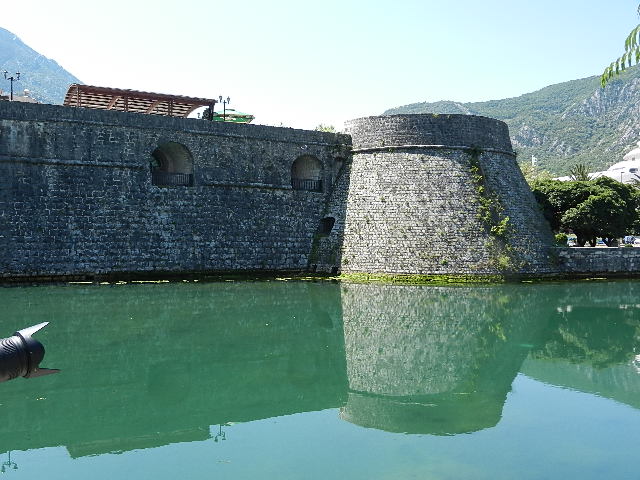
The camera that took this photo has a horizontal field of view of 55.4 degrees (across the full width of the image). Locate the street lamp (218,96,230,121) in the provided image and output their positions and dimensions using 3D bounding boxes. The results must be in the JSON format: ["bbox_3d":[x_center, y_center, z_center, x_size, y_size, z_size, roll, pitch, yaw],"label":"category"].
[{"bbox_3d":[-7.907,-9.872,50.688,1.000,3.900,0.400,0,1,-26],"label":"street lamp"}]

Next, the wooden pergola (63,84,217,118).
[{"bbox_3d":[-14.276,-9.877,48.709,10.800,3.100,5.000,0,1,-26],"label":"wooden pergola"}]

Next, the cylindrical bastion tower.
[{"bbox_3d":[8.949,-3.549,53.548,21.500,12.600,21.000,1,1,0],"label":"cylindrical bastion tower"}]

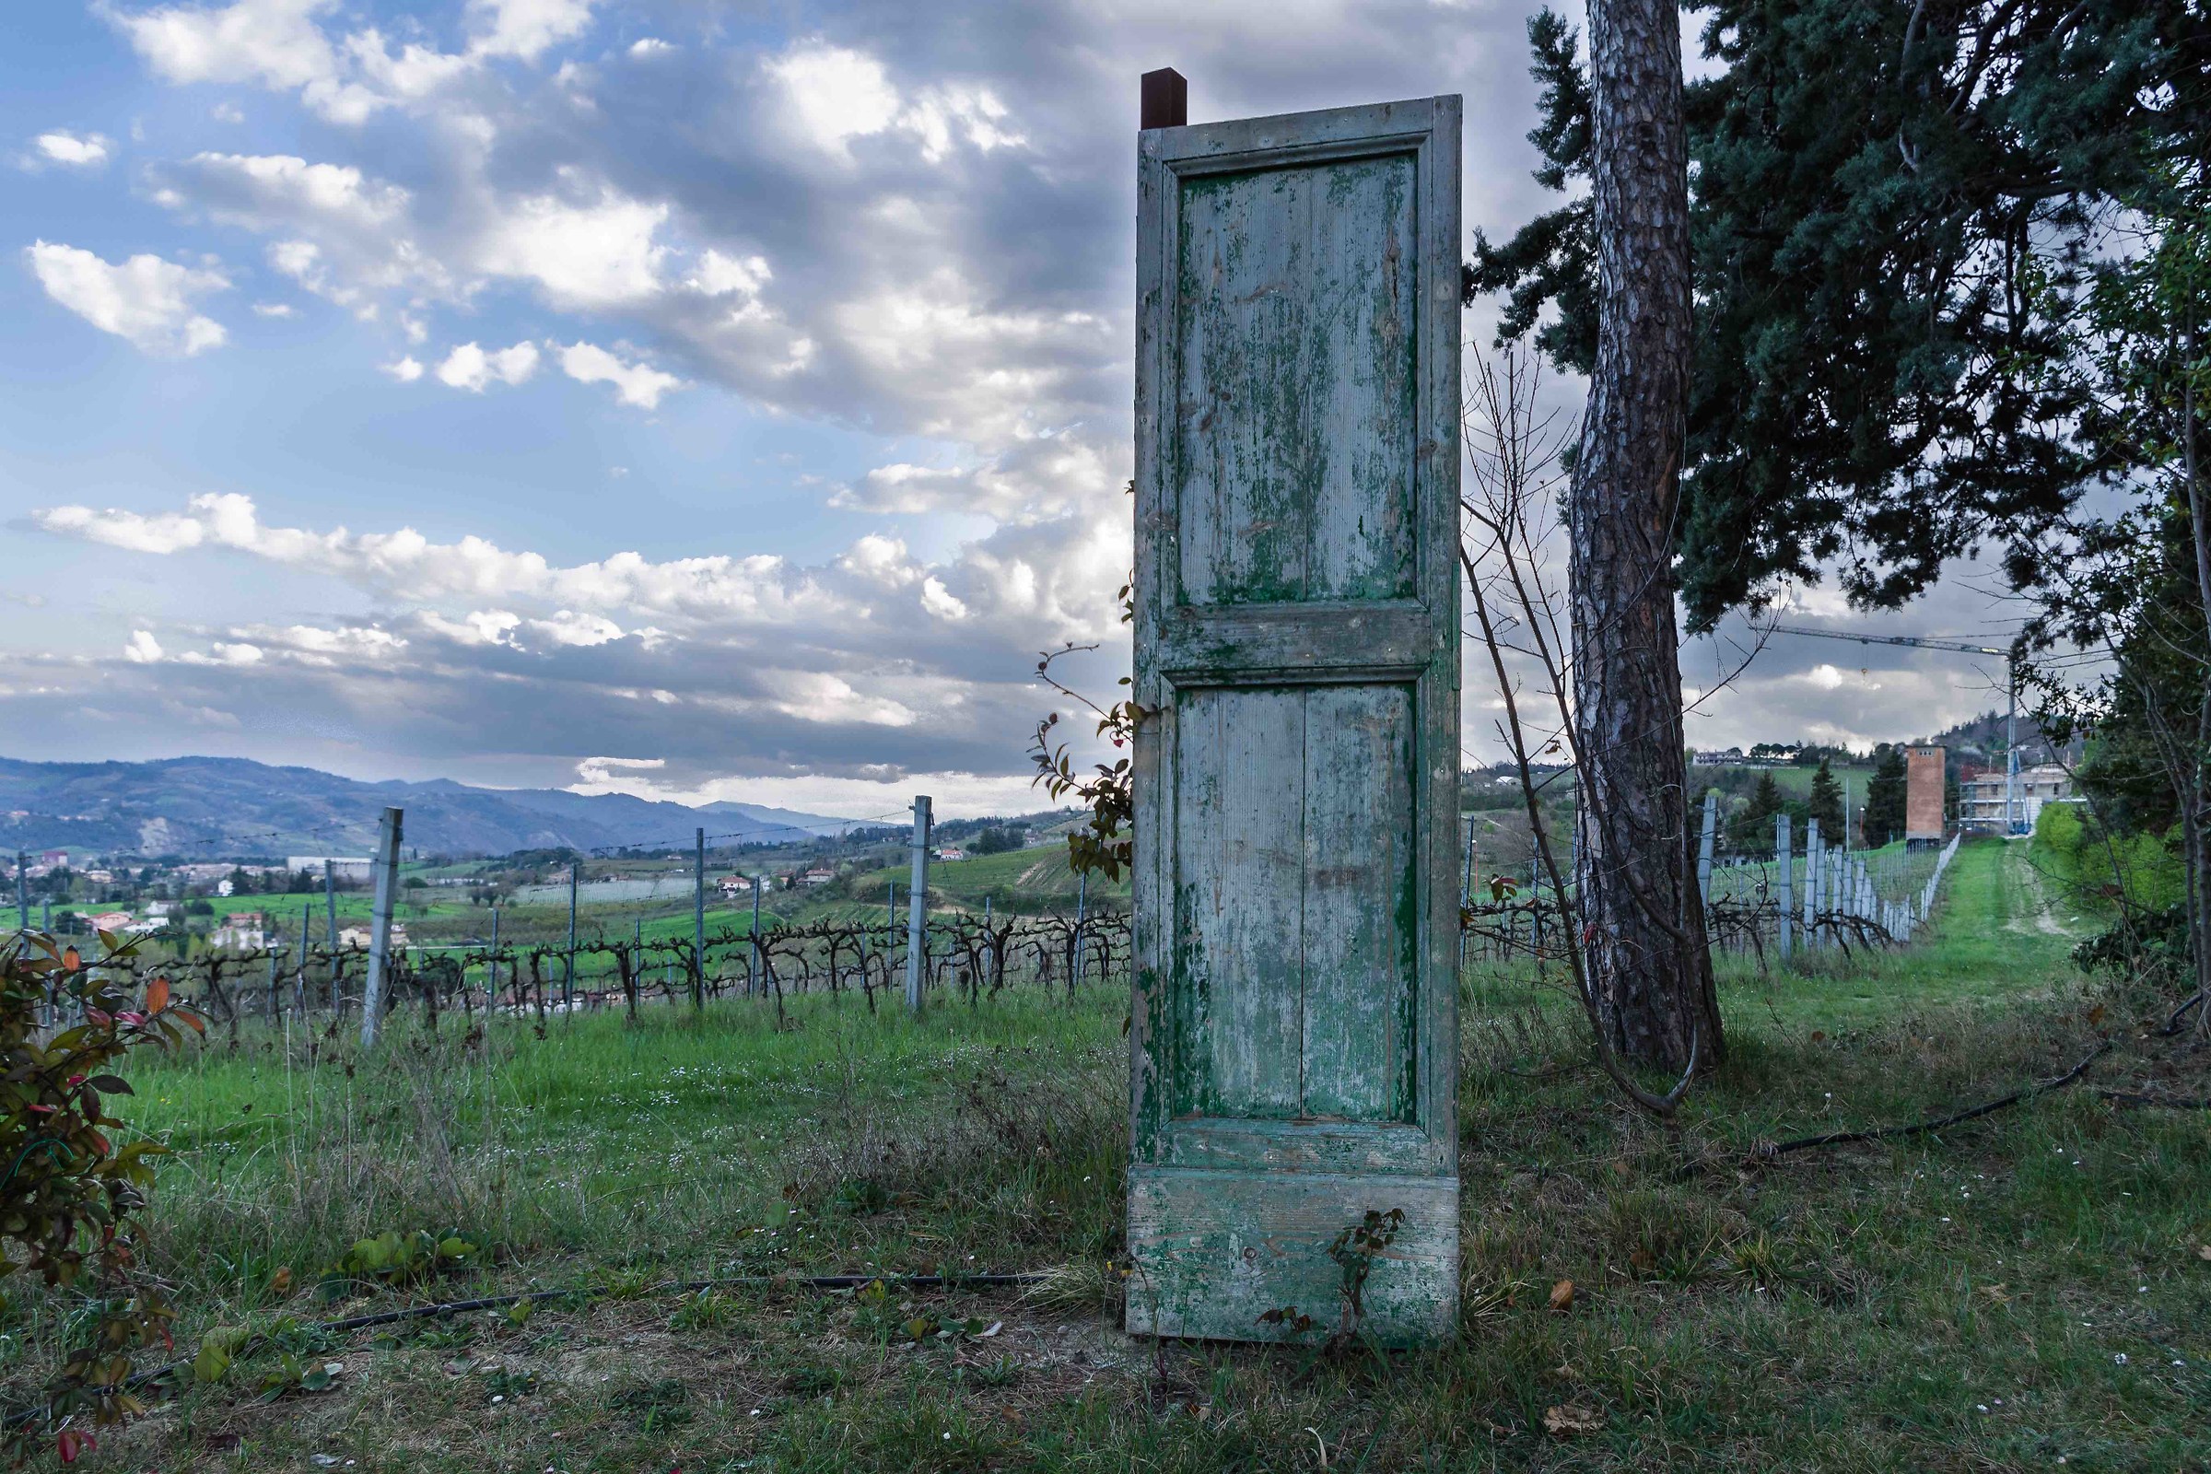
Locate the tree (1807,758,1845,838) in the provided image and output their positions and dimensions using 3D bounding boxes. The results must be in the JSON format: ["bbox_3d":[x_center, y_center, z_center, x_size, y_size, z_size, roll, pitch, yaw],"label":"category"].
[{"bbox_3d":[76.115,6.840,175.000,4.000,9.000,4.000,1,-2,0],"label":"tree"}]

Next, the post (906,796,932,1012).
[{"bbox_3d":[-1.714,1.543,15.300,0.115,1.990,0.115,2,-2,16],"label":"post"}]

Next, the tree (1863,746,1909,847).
[{"bbox_3d":[85.040,6.566,180.000,5.600,11.200,5.600,1,-2,0],"label":"tree"}]

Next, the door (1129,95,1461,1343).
[{"bbox_3d":[0.391,-0.045,3.424,0.671,2.523,0.050,0,-3,13],"label":"door"}]

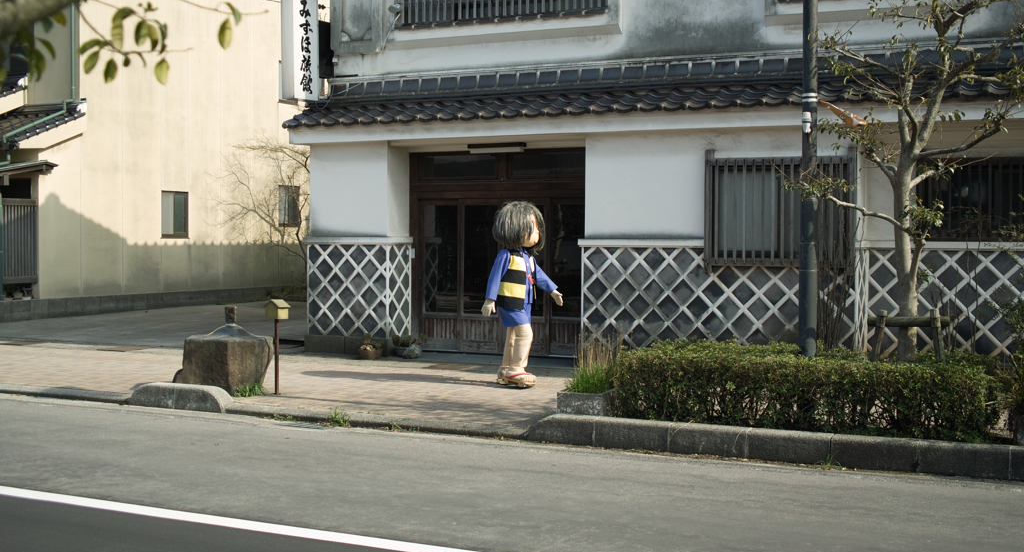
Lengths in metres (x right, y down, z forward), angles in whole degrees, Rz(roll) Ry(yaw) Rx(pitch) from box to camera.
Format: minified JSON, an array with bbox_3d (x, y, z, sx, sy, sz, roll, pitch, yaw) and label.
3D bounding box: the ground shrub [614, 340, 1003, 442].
[{"bbox_3d":[2.369,0.886,9.364,2.770,0.585,1.470,1,2,25],"label":"ground shrub"}]

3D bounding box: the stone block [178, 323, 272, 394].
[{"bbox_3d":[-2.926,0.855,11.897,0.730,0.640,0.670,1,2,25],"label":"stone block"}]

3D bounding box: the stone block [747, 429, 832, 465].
[{"bbox_3d":[2.084,1.270,8.720,0.627,0.215,0.180,1,3,25],"label":"stone block"}]

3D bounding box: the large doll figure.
[{"bbox_3d":[0.100,0.182,12.279,0.570,1.911,0.950,2,2,38],"label":"large doll figure"}]

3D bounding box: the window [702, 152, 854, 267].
[{"bbox_3d":[2.879,-0.696,12.496,1.620,1.285,0.200,1,2,25],"label":"window"}]

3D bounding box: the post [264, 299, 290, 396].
[{"bbox_3d":[-2.359,0.717,11.695,0.200,0.955,0.170,2,3,33],"label":"post"}]

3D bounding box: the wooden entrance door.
[{"bbox_3d":[-0.097,-0.294,14.628,2.625,2.575,0.150,1,3,24],"label":"wooden entrance door"}]

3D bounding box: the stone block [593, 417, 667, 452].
[{"bbox_3d":[0.963,1.229,9.064,0.606,0.195,0.220,1,2,25],"label":"stone block"}]

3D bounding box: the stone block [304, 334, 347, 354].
[{"bbox_3d":[-2.346,0.881,15.144,0.615,0.187,0.300,1,2,25],"label":"stone block"}]

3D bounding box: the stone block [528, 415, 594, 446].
[{"bbox_3d":[0.425,1.218,9.315,0.586,0.195,0.220,1,2,25],"label":"stone block"}]

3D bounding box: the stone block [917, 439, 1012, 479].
[{"bbox_3d":[3.110,1.271,8.015,0.590,0.195,0.220,1,2,25],"label":"stone block"}]

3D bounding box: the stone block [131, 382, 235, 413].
[{"bbox_3d":[-3.212,1.167,11.303,1.180,0.220,0.180,1,3,25],"label":"stone block"}]

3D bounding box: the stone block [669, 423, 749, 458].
[{"bbox_3d":[1.526,1.260,8.986,0.599,0.215,0.180,1,3,25],"label":"stone block"}]

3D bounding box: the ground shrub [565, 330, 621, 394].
[{"bbox_3d":[0.679,0.721,9.836,0.400,0.540,0.380,1,3,20],"label":"ground shrub"}]

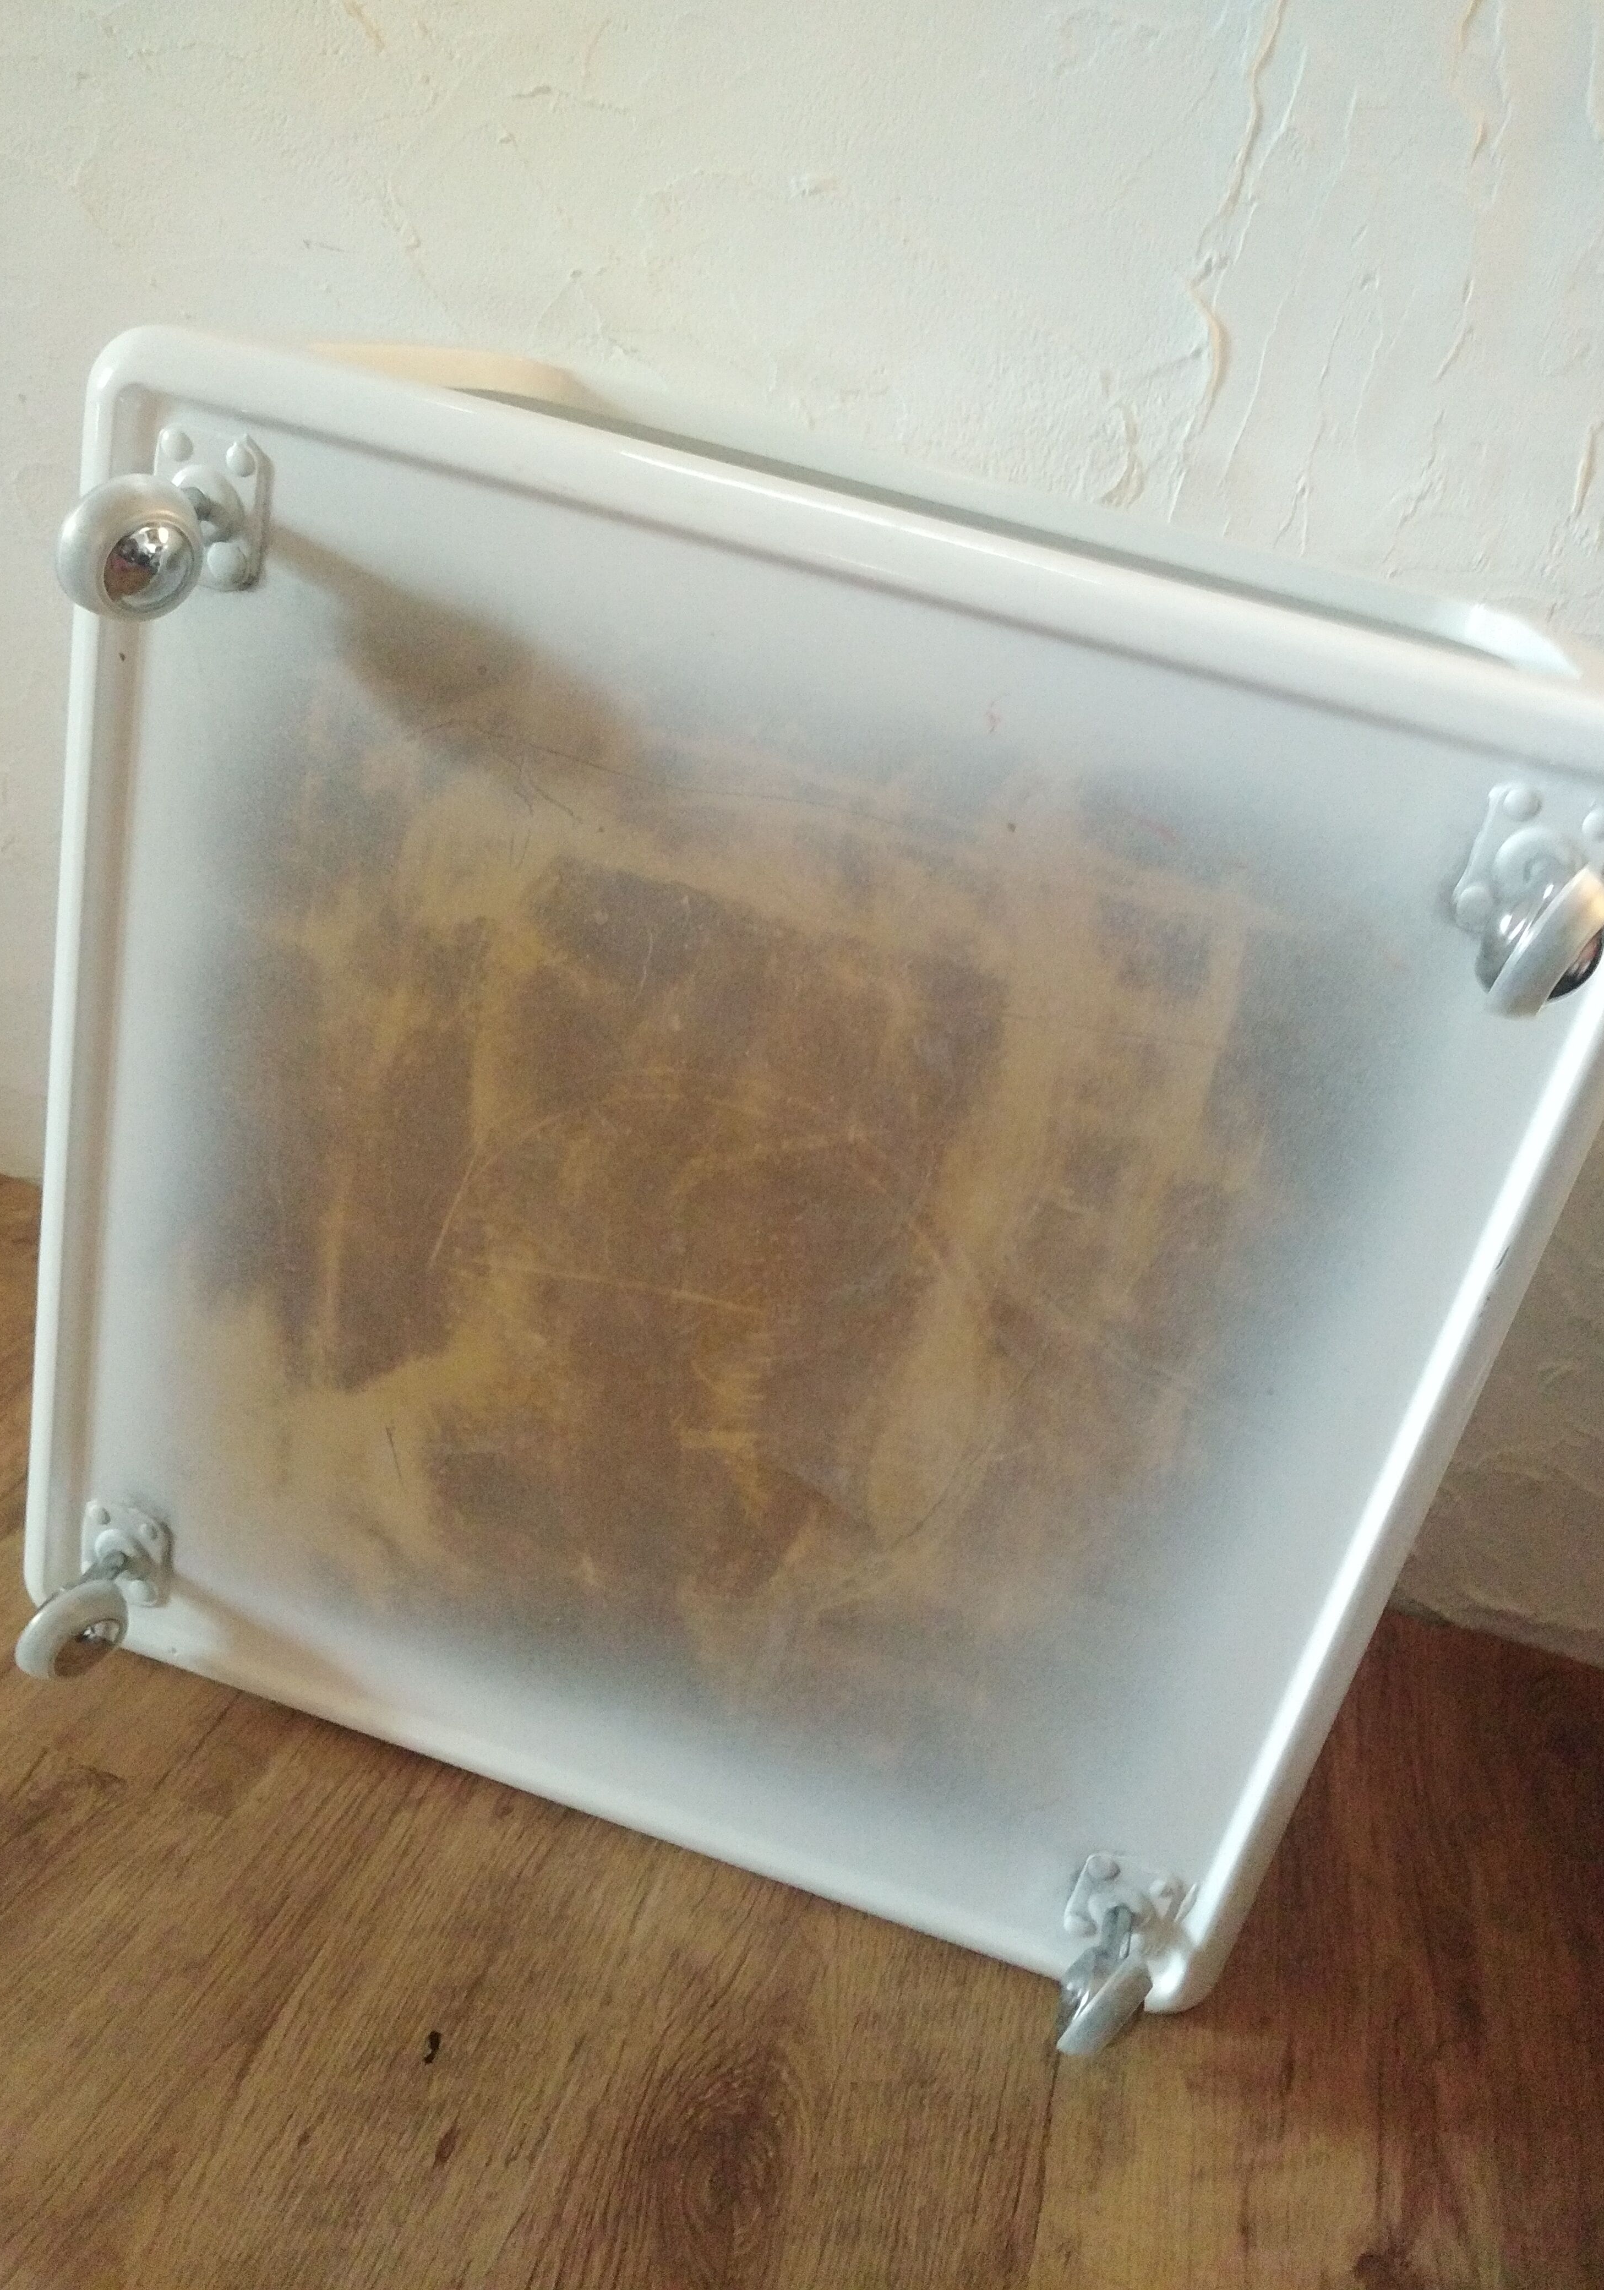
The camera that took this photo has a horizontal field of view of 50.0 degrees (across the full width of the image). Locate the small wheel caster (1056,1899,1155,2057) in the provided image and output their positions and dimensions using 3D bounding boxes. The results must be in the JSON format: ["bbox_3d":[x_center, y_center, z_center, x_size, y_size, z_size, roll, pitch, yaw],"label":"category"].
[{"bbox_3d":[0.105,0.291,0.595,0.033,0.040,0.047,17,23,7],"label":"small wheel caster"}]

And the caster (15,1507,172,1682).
[{"bbox_3d":[-0.268,0.171,0.643,0.034,0.053,0.048,17,23,7],"label":"caster"}]

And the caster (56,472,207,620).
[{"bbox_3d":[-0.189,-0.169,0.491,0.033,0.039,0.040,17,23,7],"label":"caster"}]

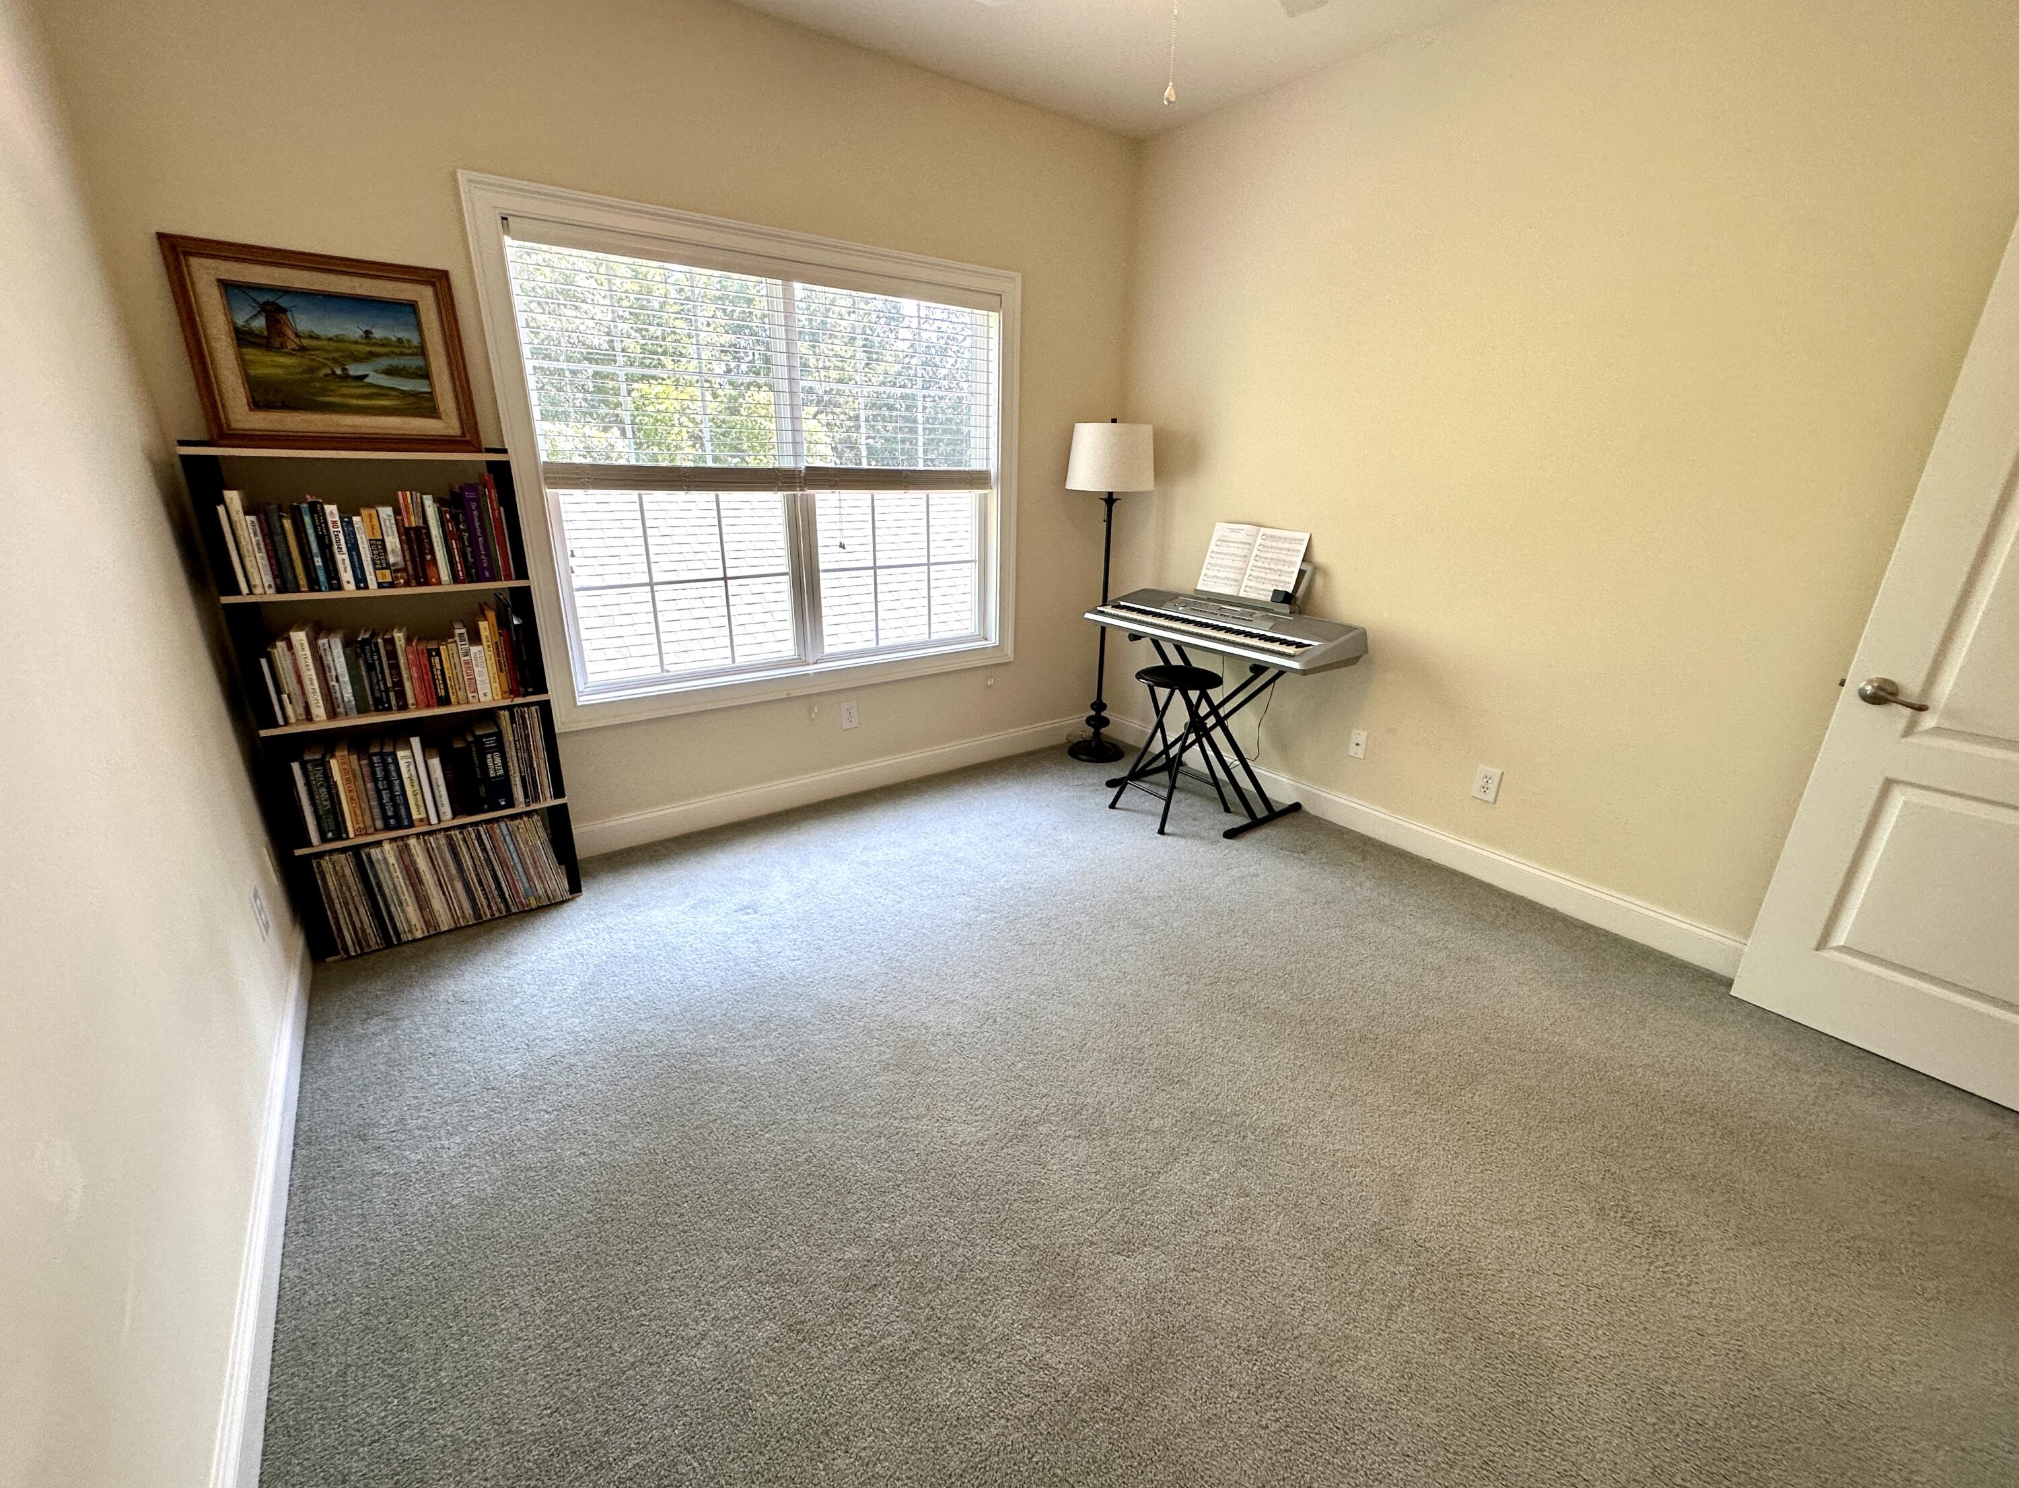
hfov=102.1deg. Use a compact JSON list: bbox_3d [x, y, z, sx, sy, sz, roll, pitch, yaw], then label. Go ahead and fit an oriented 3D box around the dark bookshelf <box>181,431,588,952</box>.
[{"bbox_3d":[-1.782,-0.137,2.439,0.681,1.425,0.279,-13,24,-35],"label":"dark bookshelf"}]

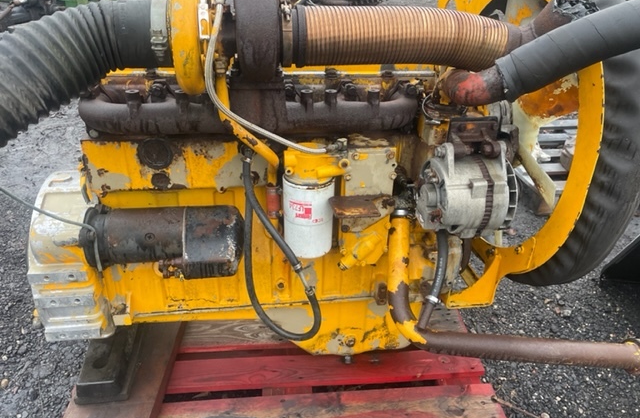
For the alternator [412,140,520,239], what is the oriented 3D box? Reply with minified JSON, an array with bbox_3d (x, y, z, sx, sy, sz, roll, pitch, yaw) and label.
[{"bbox_3d":[0.326,-0.036,1.064,0.190,0.190,0.172,-3,31,-8],"label":"alternator"}]

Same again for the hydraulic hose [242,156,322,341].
[{"bbox_3d":[-0.091,0.104,1.172,0.176,0.450,0.158,-3,31,-8],"label":"hydraulic hose"}]

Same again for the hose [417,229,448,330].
[{"bbox_3d":[0.287,0.177,1.218,0.056,0.301,0.077,-3,31,-8],"label":"hose"}]

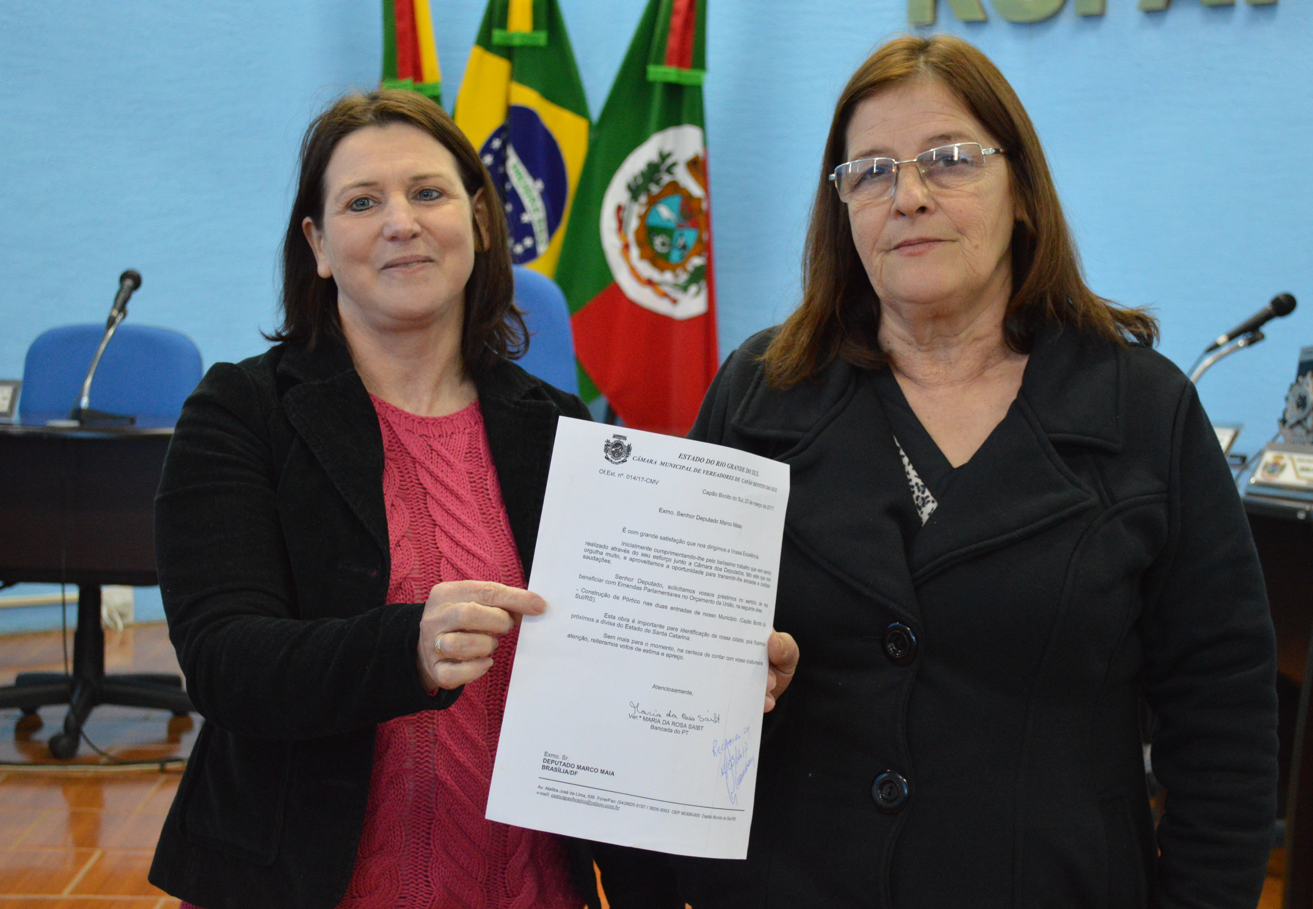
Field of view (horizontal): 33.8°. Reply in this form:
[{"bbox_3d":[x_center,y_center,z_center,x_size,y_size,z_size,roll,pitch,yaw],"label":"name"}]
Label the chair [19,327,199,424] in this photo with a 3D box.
[{"bbox_3d":[-1.315,0.165,5.060,0.610,0.950,0.620,2,3,-3],"label":"chair"}]

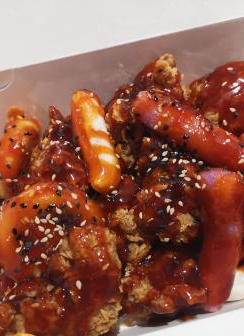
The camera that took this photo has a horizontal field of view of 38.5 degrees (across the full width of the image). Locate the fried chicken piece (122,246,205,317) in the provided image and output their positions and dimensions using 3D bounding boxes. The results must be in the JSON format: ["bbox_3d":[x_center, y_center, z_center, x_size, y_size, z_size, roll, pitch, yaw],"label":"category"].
[{"bbox_3d":[0.022,0.058,0.181,0.045,0.034,0.036,6,58,6],"label":"fried chicken piece"}]

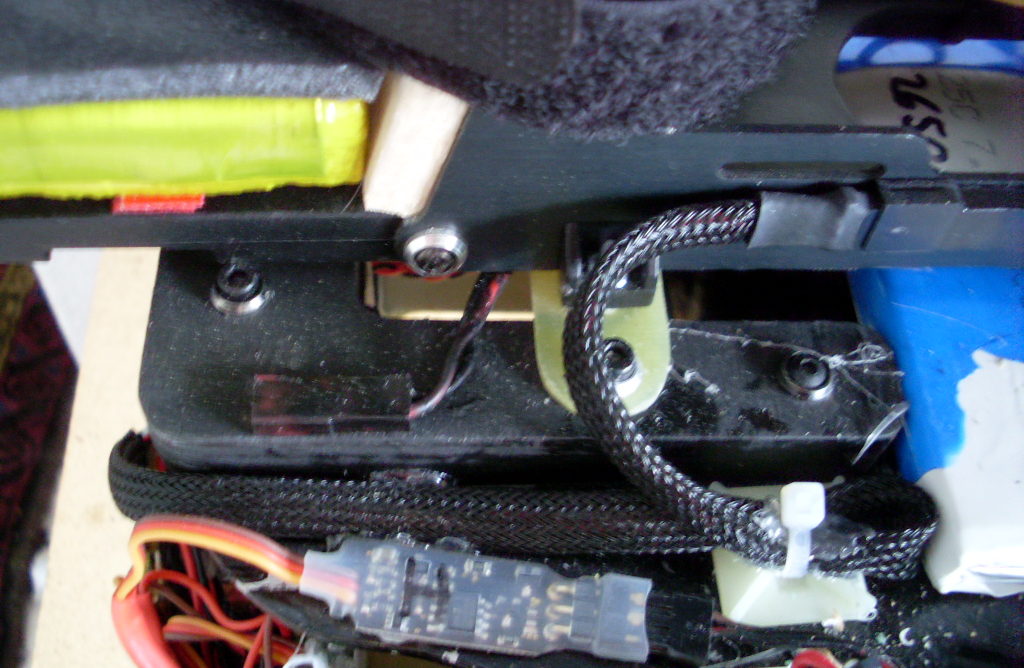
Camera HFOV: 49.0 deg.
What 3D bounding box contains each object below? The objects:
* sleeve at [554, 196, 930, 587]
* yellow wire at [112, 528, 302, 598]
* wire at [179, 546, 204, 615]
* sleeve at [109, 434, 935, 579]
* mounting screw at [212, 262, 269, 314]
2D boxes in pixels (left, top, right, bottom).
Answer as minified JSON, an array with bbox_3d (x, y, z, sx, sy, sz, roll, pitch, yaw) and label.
[{"bbox_3d":[0.027,0.007,0.130,0.043,0.030,0.031,0,53,0],"label":"sleeve"},{"bbox_3d":[-0.036,0.027,0.130,0.022,0.010,0.005,0,53,0],"label":"yellow wire"},{"bbox_3d":[-0.042,0.032,0.147,0.001,0.008,0.007,-11,54,-8],"label":"wire"},{"bbox_3d":[0.001,0.020,0.136,0.099,0.010,0.016,0,53,0],"label":"sleeve"},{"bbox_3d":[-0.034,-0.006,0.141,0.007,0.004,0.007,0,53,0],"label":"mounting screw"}]

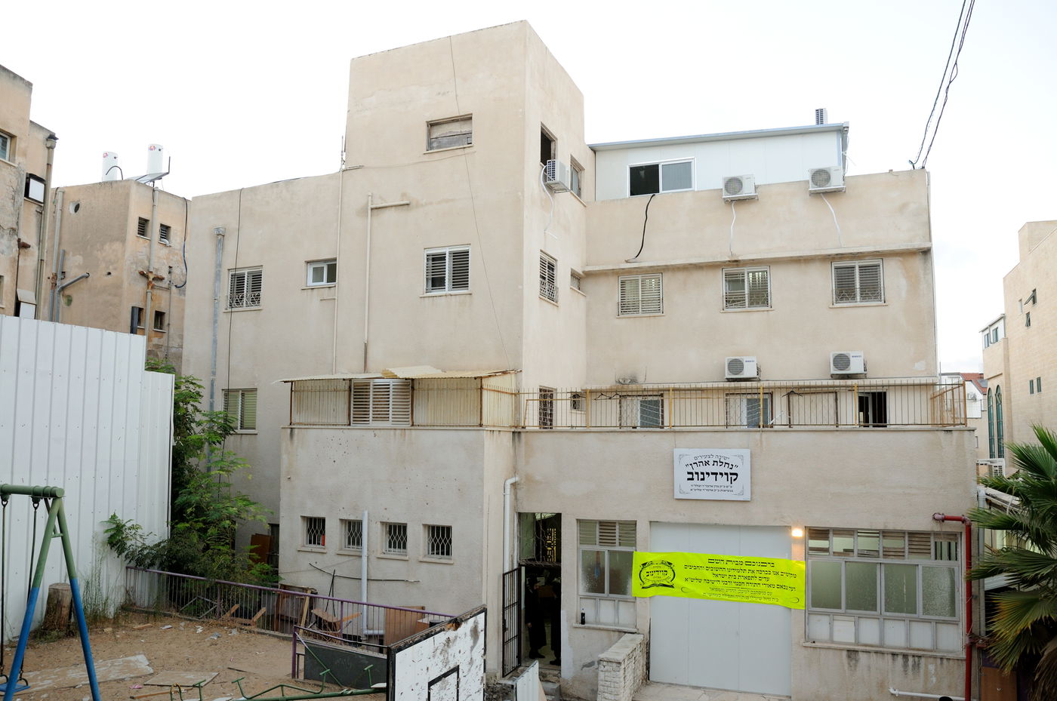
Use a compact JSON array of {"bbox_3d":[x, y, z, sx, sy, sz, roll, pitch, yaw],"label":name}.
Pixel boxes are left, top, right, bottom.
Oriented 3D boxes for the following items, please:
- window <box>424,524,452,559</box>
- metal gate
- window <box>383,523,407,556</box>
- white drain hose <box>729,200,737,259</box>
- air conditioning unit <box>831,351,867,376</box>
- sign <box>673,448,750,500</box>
[{"bbox_3d":[-1.750,3.709,14.184,0.616,0.652,0.150,-2,-6,22],"label":"window"},{"bbox_3d":[-0.325,5.614,15.192,0.050,2.018,0.920,-3,-7,22],"label":"metal gate"},{"bbox_3d":[-2.714,3.903,15.179,0.594,0.639,0.150,-2,-7,22],"label":"window"},{"bbox_3d":[5.544,-3.279,19.881,0.194,1.583,0.050,-2,-7,17],"label":"white drain hose"},{"bbox_3d":[8.007,0.332,18.424,0.787,0.569,0.320,-2,-7,17],"label":"air conditioning unit"},{"bbox_3d":[3.524,2.388,14.120,1.463,0.992,0.050,-2,-6,22],"label":"sign"}]

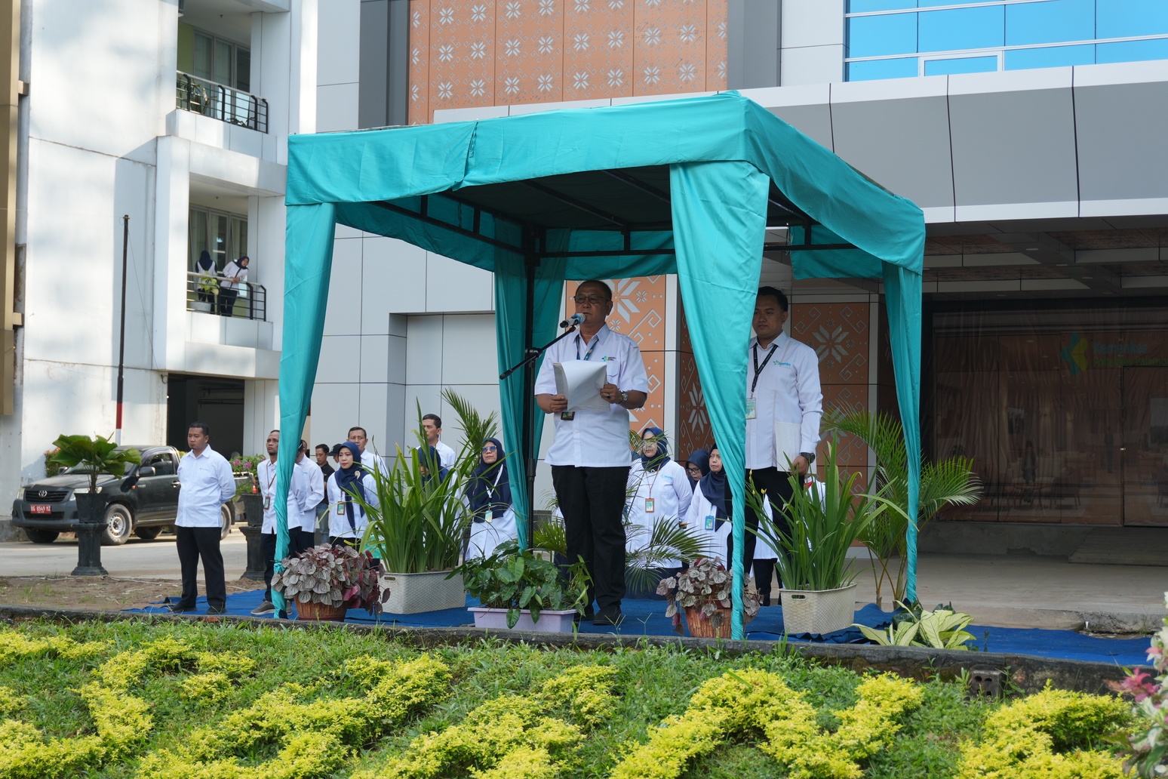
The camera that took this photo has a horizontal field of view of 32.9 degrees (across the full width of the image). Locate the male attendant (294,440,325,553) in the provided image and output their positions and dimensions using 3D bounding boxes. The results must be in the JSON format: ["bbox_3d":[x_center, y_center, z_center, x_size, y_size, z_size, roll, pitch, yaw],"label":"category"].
[{"bbox_3d":[-2.664,1.255,18.664,0.460,1.620,0.300,0,-3,28],"label":"male attendant"}]

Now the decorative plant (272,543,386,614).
[{"bbox_3d":[-1.278,0.955,9.950,0.540,0.350,0.480,0,-2,8],"label":"decorative plant"}]

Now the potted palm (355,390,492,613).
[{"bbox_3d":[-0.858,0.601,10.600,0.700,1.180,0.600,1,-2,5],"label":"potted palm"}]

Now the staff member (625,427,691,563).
[{"bbox_3d":[0.553,1.097,15.171,0.530,1.620,0.400,0,-2,25],"label":"staff member"}]

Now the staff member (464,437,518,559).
[{"bbox_3d":[-0.845,1.231,17.971,0.500,1.600,0.380,0,-2,27],"label":"staff member"}]

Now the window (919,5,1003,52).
[{"bbox_3d":[5.154,-4.913,27.000,1.220,0.600,0.100,0,-2,25],"label":"window"}]

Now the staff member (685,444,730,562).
[{"bbox_3d":[1.083,1.241,16.365,0.470,1.570,0.310,0,-2,22],"label":"staff member"}]

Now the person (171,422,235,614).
[{"bbox_3d":[-3.439,1.145,17.769,0.560,1.700,0.420,0,-2,30],"label":"person"}]

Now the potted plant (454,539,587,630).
[{"bbox_3d":[-0.312,0.933,9.450,0.620,0.450,0.380,0,-2,18],"label":"potted plant"}]

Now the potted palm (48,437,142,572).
[{"bbox_3d":[-5.875,1.380,23.669,1.080,1.690,1.050,1,-2,0],"label":"potted palm"}]

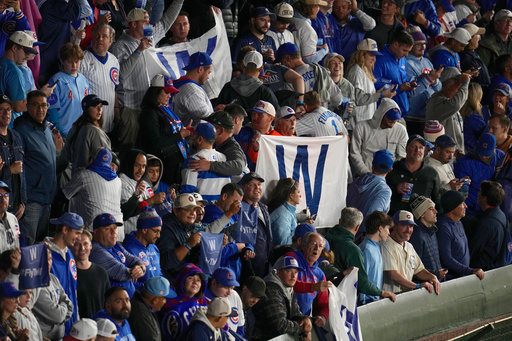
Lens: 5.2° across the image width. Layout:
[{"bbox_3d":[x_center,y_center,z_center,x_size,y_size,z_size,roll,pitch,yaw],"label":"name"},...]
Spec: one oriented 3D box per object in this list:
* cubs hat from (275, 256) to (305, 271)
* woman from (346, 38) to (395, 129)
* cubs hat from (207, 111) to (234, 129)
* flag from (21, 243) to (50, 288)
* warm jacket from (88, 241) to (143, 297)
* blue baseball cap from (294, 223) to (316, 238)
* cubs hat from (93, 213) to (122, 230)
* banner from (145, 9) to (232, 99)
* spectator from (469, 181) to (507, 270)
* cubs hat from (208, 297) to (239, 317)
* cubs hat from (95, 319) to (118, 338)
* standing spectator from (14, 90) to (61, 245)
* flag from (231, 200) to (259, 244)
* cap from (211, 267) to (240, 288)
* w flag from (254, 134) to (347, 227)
[{"bbox_3d":[0.288,0.800,48.900,0.180,0.140,0.270,-15,16,-40],"label":"cubs hat"},{"bbox_3d":[1.048,-0.401,52.263,0.480,1.680,0.470,4,18,14],"label":"woman"},{"bbox_3d":[-0.317,-0.446,48.700,0.270,0.140,0.180,14,21,27],"label":"cubs hat"},{"bbox_3d":[-1.687,0.737,43.400,0.280,0.370,0.060,-11,19,-36],"label":"flag"},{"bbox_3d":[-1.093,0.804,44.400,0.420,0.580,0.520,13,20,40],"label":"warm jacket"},{"bbox_3d":[0.413,0.489,45.600,0.260,0.140,0.180,4,16,14],"label":"blue baseball cap"},{"bbox_3d":[-1.305,0.453,49.980,0.270,0.145,0.180,18,25,39],"label":"cubs hat"},{"bbox_3d":[-0.622,-1.062,51.626,0.950,0.850,0.280,-10,19,-29],"label":"banner"},{"bbox_3d":[2.068,0.949,51.057,0.400,1.760,0.540,8,19,24],"label":"spectator"},{"bbox_3d":[-0.256,1.094,45.900,0.265,0.140,0.180,0,15,-28],"label":"cubs hat"},{"bbox_3d":[-1.306,1.358,49.191,0.180,0.145,0.270,-16,15,-43],"label":"cubs hat"},{"bbox_3d":[-1.752,0.264,45.500,0.530,1.760,0.360,-13,20,-40],"label":"standing spectator"},{"bbox_3d":[-0.100,0.451,49.300,0.290,0.400,0.060,-8,19,-24],"label":"flag"},{"bbox_3d":[-0.251,0.900,48.300,0.180,0.140,0.270,-16,29,-43],"label":"cap"},{"bbox_3d":[0.384,0.095,47.000,0.120,0.850,1.150,13,10,40],"label":"w flag"}]

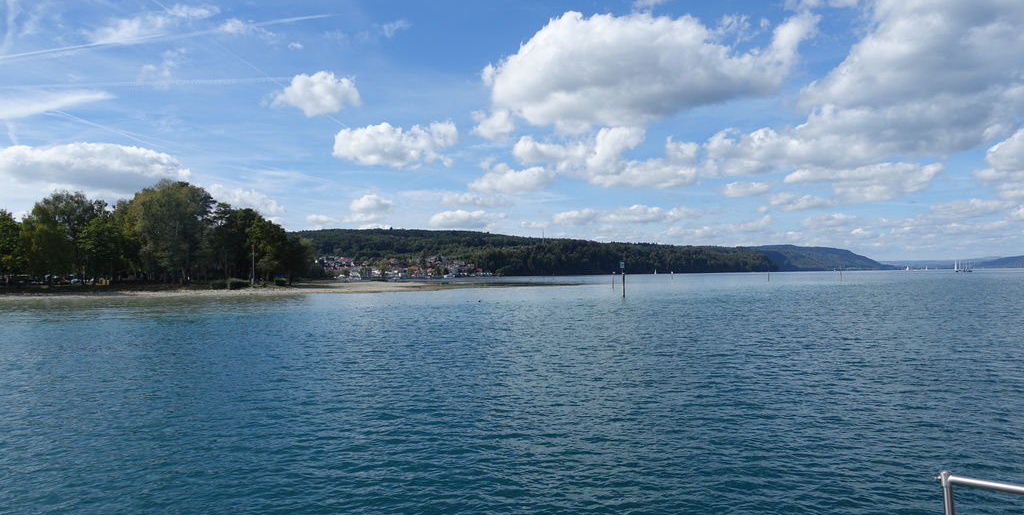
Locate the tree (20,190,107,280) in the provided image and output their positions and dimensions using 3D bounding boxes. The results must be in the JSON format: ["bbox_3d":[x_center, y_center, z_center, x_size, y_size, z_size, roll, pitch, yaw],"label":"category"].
[{"bbox_3d":[-74.892,-3.340,114.000,12.200,15.800,11.800,0,-2,-33],"label":"tree"}]

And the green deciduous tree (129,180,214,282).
[{"bbox_3d":[-56.359,-4.221,113.000,12.800,17.000,12.300,0,-2,-27],"label":"green deciduous tree"}]

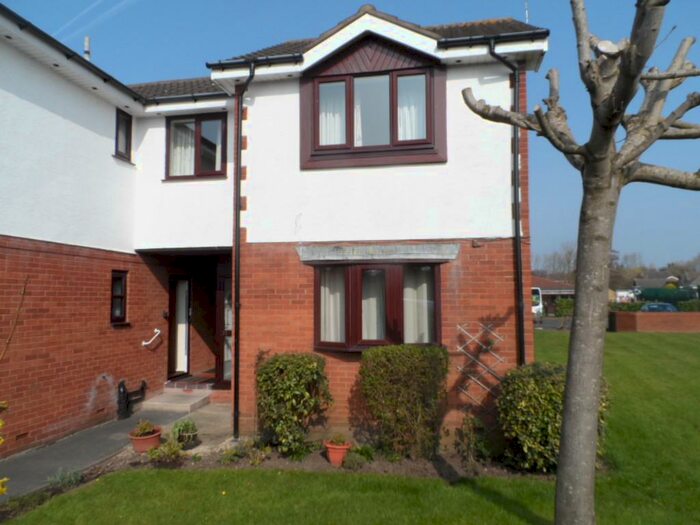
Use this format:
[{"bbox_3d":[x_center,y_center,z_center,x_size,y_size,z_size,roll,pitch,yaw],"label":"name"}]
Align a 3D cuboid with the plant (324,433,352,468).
[{"bbox_3d":[-0.132,2.164,5.614,0.310,0.390,0.310,0,-4,0],"label":"plant"}]

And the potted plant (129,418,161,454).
[{"bbox_3d":[-2.674,2.242,6.384,0.410,0.400,0.410,-1,-4,10],"label":"potted plant"}]

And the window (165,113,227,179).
[{"bbox_3d":[-2.644,-1.996,8.337,1.180,1.150,0.100,-1,-4,12],"label":"window"}]

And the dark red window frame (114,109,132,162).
[{"bbox_3d":[-3.850,-2.144,8.226,0.100,0.820,0.440,-1,-4,10],"label":"dark red window frame"}]

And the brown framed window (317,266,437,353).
[{"bbox_3d":[0.335,0.611,6.521,1.740,1.170,0.260,-1,-4,10],"label":"brown framed window"}]

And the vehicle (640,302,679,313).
[{"bbox_3d":[25.345,4.111,40.000,4.200,1.480,1.780,-1,-4,12],"label":"vehicle"}]

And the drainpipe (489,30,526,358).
[{"bbox_3d":[2.033,-0.251,6.179,0.400,5.300,0.340,-1,-4,10],"label":"drainpipe"}]

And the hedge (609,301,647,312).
[{"bbox_3d":[25.160,4.423,44.000,3.800,1.450,1.200,-1,-4,12],"label":"hedge"}]

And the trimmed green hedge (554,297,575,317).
[{"bbox_3d":[14.210,2.901,32.000,1.400,1.350,1.300,-1,-4,12],"label":"trimmed green hedge"}]

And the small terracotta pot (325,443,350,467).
[{"bbox_3d":[-0.132,2.228,5.609,0.300,0.260,0.300,0,-4,0],"label":"small terracotta pot"}]

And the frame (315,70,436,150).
[{"bbox_3d":[0.312,-2.112,6.801,1.715,1.120,0.110,-1,-4,10],"label":"frame"}]

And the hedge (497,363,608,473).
[{"bbox_3d":[2.295,1.810,5.657,1.200,1.110,0.820,-1,-4,12],"label":"hedge"}]

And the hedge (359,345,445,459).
[{"bbox_3d":[0.644,1.733,6.027,1.100,1.320,0.660,-1,-4,12],"label":"hedge"}]

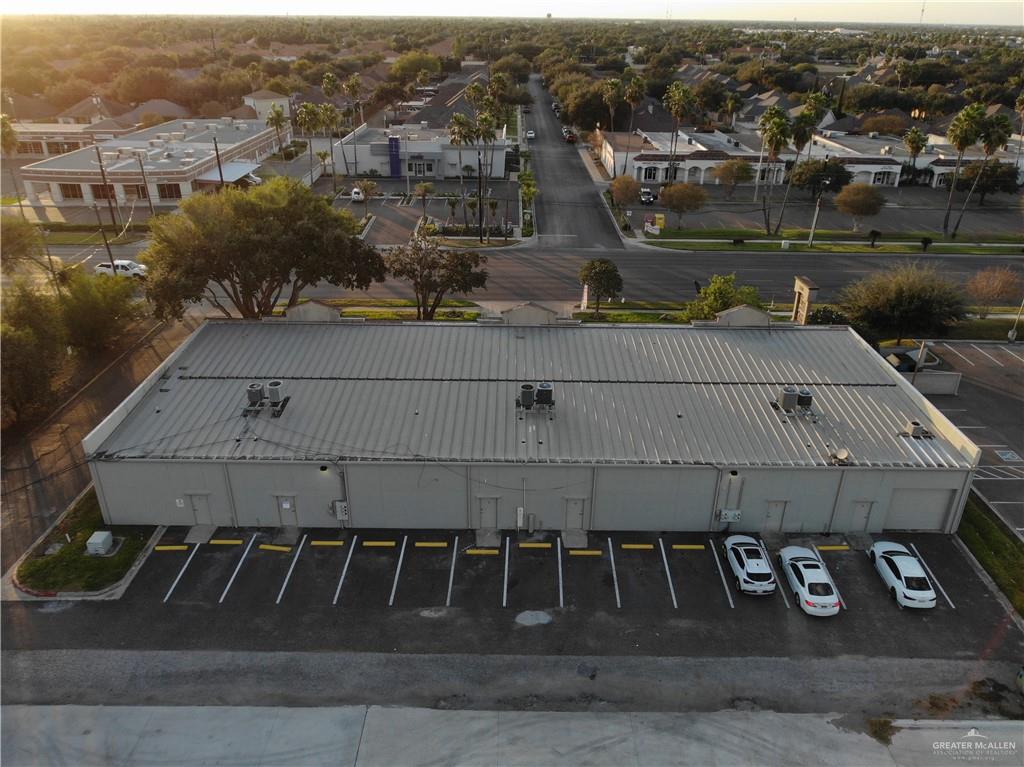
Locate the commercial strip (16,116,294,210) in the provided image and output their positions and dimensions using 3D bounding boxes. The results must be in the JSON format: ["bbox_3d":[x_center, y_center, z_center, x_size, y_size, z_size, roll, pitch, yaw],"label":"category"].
[{"bbox_3d":[-60.958,-43.434,134.299,27.000,6.200,58.000,1,27,0],"label":"commercial strip"}]

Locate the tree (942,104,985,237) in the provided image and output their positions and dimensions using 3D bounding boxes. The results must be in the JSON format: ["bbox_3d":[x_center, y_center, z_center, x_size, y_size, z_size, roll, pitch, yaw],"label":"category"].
[{"bbox_3d":[59.004,-27.587,92.799,5.613,16.852,4.600,0,27,0],"label":"tree"}]

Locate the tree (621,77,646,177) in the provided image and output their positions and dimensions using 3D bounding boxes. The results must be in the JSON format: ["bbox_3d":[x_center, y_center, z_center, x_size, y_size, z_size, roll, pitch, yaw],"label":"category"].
[{"bbox_3d":[21.769,-45.639,127.666,4.100,17.700,4.100,1,27,0],"label":"tree"}]

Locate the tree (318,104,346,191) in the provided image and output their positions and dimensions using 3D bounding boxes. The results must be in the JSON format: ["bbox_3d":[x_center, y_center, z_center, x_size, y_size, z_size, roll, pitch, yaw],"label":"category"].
[{"bbox_3d":[-28.400,-36.889,111.727,4.090,13.669,4.000,0,27,0],"label":"tree"}]

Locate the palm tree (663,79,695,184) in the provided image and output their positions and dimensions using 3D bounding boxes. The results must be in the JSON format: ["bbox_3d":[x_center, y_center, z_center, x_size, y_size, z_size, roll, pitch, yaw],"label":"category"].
[{"bbox_3d":[27.699,-41.614,118.893,5.021,16.630,4.400,0,27,0],"label":"palm tree"}]

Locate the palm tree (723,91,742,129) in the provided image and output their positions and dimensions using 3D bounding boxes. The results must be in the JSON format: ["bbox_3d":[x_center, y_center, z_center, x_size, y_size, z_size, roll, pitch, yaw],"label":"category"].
[{"bbox_3d":[58.808,-73.342,190.917,4.500,10.000,4.500,1,27,0],"label":"palm tree"}]

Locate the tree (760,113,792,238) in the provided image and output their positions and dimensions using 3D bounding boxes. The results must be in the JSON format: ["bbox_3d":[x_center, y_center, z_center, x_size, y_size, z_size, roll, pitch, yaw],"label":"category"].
[{"bbox_3d":[34.497,-27.846,95.450,4.000,15.800,4.000,1,27,0],"label":"tree"}]

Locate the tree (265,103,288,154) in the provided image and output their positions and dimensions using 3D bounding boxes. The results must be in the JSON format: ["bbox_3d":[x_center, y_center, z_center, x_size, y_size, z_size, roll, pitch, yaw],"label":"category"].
[{"bbox_3d":[-47.180,-50.961,143.624,4.400,11.300,4.400,1,27,0],"label":"tree"}]

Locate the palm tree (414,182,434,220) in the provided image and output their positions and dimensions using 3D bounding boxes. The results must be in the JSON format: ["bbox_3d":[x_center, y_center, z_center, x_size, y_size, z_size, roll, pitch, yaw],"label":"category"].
[{"bbox_3d":[-12.775,-26.911,103.960,2.900,5.500,2.900,1,27,0],"label":"palm tree"}]

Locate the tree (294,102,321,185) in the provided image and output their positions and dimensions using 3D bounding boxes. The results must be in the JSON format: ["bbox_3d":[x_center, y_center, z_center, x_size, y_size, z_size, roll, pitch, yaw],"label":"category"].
[{"bbox_3d":[-33.678,-39.544,117.499,4.000,12.982,4.000,0,27,0],"label":"tree"}]

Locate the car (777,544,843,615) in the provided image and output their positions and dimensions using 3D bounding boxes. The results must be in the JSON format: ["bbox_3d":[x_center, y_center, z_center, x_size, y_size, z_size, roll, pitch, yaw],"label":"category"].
[{"bbox_3d":[15.491,10.039,36.978,1.840,1.450,4.880,1,27,2],"label":"car"}]

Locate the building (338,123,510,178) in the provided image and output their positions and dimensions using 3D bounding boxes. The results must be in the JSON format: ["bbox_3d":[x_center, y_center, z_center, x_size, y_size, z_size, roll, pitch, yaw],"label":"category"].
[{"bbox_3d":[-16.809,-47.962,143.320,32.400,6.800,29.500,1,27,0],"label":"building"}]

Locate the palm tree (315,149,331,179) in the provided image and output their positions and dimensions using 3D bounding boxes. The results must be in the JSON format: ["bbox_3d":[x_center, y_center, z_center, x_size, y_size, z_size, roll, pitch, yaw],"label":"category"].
[{"bbox_3d":[-33.150,-38.534,124.632,2.600,4.618,2.600,0,27,0],"label":"palm tree"}]

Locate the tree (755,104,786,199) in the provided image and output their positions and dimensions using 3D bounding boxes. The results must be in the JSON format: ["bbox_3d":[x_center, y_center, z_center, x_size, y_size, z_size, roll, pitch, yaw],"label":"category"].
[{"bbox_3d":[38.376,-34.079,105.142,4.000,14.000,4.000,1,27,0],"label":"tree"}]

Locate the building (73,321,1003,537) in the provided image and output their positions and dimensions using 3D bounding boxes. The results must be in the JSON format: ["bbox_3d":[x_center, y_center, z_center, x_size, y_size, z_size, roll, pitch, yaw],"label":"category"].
[{"bbox_3d":[1.072,1.497,46.765,47.929,6.200,17.600,1,27,0],"label":"building"}]

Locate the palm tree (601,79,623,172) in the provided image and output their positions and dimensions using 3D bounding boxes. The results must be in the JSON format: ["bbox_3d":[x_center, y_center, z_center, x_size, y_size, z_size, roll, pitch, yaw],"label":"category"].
[{"bbox_3d":[17.502,-44.269,124.009,3.400,16.380,3.400,0,27,0],"label":"palm tree"}]

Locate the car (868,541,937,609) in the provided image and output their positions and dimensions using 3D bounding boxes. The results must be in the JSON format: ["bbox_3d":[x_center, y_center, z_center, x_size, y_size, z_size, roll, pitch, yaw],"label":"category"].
[{"bbox_3d":[20.685,9.878,37.543,1.840,1.450,4.720,2,27,3],"label":"car"}]

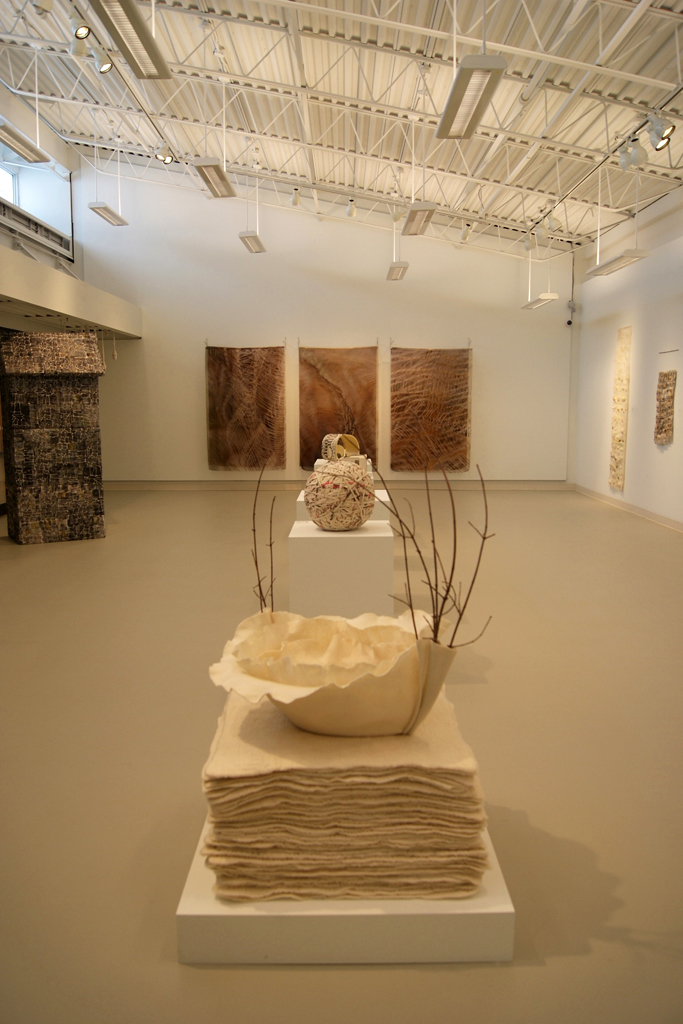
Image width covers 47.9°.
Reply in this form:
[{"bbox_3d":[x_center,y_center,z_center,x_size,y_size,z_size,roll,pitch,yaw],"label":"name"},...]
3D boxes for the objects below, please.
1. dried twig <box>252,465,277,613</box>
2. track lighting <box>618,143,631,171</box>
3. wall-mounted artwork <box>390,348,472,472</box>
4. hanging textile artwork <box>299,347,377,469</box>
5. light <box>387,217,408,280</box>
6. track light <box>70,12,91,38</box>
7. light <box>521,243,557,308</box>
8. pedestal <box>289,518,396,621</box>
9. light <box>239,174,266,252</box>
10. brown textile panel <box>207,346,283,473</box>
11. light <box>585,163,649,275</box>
[{"bbox_3d":[-0.267,0.092,2.660,0.085,0.515,0.100,0,8,0],"label":"dried twig"},{"bbox_3d":[2.591,-3.254,7.031,0.115,0.230,0.150,5,9,30],"label":"track lighting"},{"bbox_3d":[1.556,-1.765,13.284,1.436,2.117,0.050,0,8,0],"label":"wall-mounted artwork"},{"bbox_3d":[-0.053,-1.774,13.283,1.347,2.117,0.050,0,8,0],"label":"hanging textile artwork"},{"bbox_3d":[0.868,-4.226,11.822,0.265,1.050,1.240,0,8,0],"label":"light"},{"bbox_3d":[-2.125,-3.968,6.253,0.170,0.210,0.145,8,11,43],"label":"track light"},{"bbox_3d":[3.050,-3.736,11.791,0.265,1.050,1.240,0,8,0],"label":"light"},{"bbox_3d":[0.005,0.469,4.804,0.610,0.745,0.600,0,8,0],"label":"pedestal"},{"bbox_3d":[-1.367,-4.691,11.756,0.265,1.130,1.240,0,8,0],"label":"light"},{"bbox_3d":[-1.648,-1.774,13.283,1.320,2.117,0.050,0,8,0],"label":"brown textile panel"},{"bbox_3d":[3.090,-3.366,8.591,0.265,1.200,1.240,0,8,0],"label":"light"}]

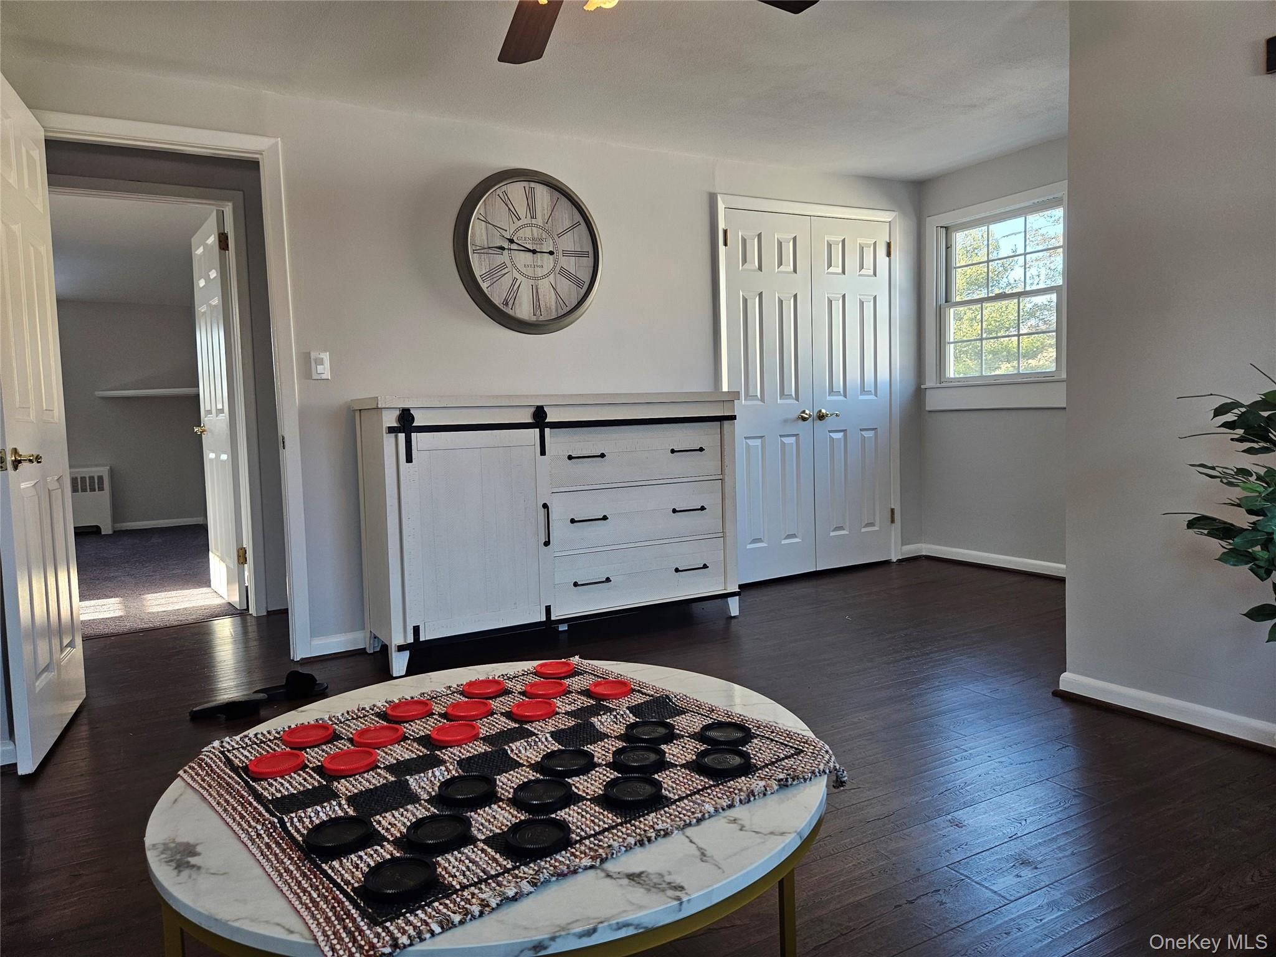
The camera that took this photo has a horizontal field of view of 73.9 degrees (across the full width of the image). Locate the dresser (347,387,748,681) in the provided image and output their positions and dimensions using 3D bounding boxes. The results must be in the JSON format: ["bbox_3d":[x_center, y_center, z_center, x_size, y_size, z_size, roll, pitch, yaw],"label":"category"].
[{"bbox_3d":[-0.344,0.165,3.788,1.659,1.059,0.495,-4,5,-29],"label":"dresser"}]

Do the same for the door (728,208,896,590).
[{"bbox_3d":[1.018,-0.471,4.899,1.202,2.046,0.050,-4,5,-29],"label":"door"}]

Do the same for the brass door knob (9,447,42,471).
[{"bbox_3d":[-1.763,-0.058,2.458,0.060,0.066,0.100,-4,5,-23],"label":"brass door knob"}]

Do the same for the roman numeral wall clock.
[{"bbox_3d":[-0.487,-1.056,3.956,0.757,0.757,0.070,-4,5,-29],"label":"roman numeral wall clock"}]

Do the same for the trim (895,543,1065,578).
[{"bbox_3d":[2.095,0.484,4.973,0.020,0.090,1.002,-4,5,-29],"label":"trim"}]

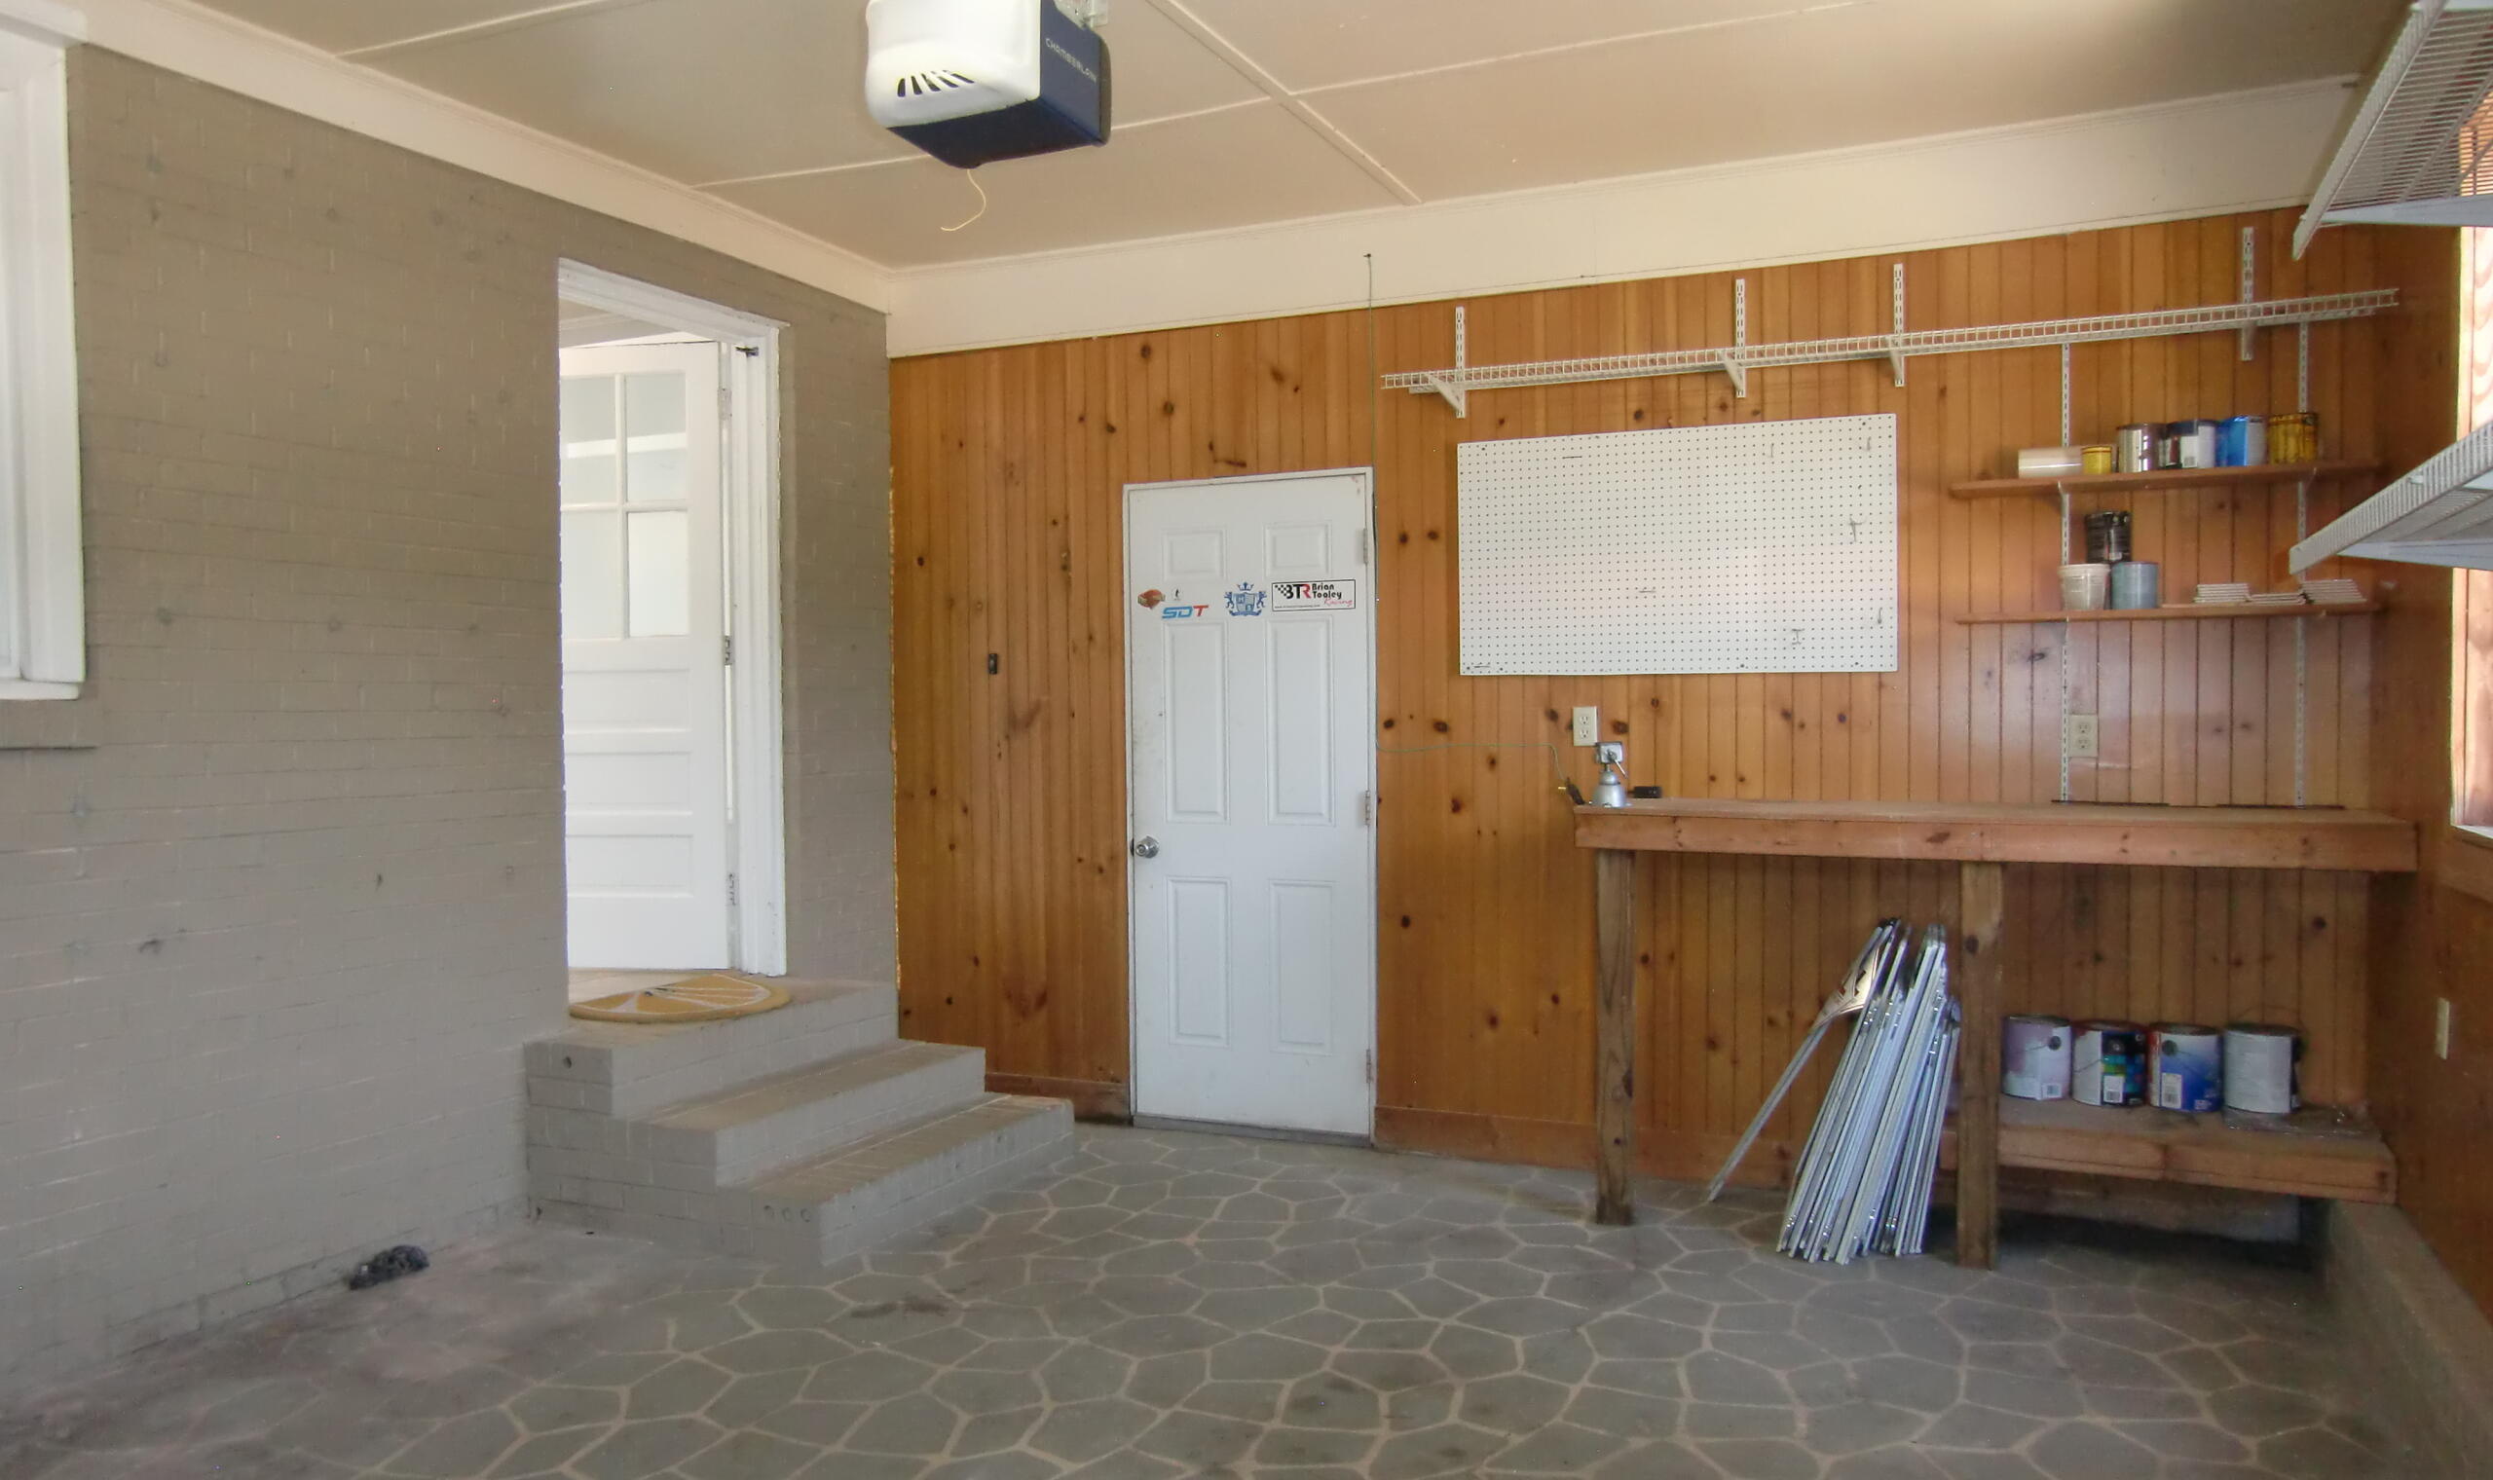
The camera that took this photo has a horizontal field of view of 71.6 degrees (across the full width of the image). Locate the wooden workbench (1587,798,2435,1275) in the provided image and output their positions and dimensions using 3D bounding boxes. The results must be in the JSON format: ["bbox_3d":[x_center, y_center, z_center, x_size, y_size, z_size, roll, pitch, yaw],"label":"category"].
[{"bbox_3d":[1.802,0.717,4.354,1.827,1.087,0.542,0,1,25],"label":"wooden workbench"}]

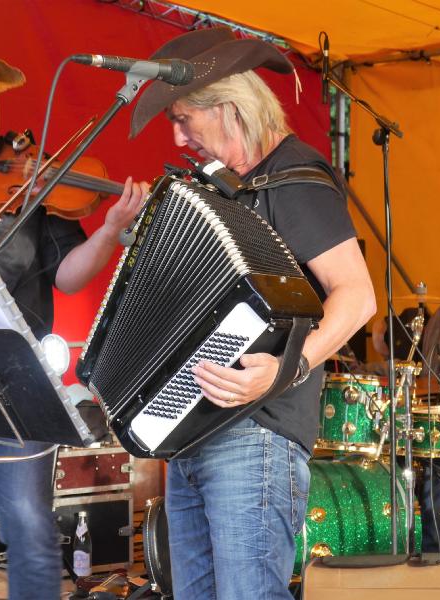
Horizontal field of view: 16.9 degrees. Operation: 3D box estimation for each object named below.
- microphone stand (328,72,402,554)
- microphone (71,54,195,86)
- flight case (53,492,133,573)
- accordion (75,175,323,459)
[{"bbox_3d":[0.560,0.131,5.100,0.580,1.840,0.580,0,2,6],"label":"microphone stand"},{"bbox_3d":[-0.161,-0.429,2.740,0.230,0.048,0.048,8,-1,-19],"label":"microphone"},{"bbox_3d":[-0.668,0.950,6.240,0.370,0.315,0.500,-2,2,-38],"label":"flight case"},{"bbox_3d":[-0.047,0.058,2.877,0.205,0.450,0.380,4,37,-49],"label":"accordion"}]

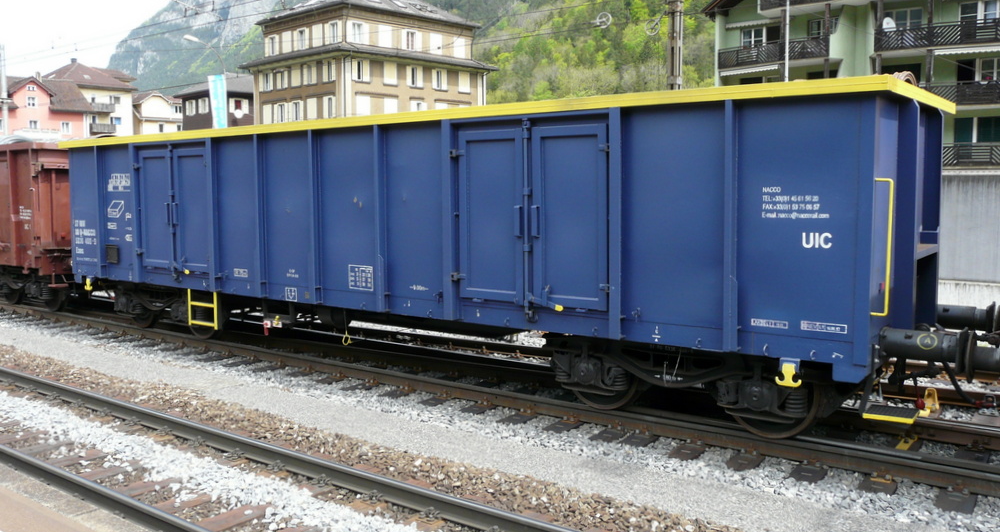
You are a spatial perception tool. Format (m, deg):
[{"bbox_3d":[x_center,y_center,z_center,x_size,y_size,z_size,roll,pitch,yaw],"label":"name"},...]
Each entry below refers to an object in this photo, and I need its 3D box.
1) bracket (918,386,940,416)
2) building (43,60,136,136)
[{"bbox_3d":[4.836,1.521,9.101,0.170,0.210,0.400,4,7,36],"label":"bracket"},{"bbox_3d":[-61.216,-20.550,119.075,13.000,18.630,11.500,5,7,42],"label":"building"}]

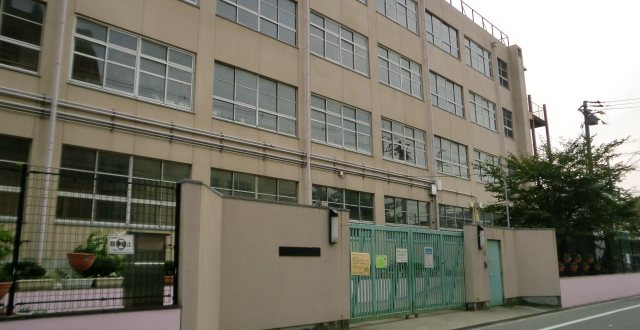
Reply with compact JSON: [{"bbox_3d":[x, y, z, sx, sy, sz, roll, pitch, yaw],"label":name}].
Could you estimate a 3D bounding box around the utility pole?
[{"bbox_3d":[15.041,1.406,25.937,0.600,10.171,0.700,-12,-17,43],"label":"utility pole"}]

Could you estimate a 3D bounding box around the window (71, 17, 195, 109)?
[{"bbox_3d":[-5.338,-2.856,14.171,0.150,1.992,3.686,-12,-17,43],"label":"window"}]

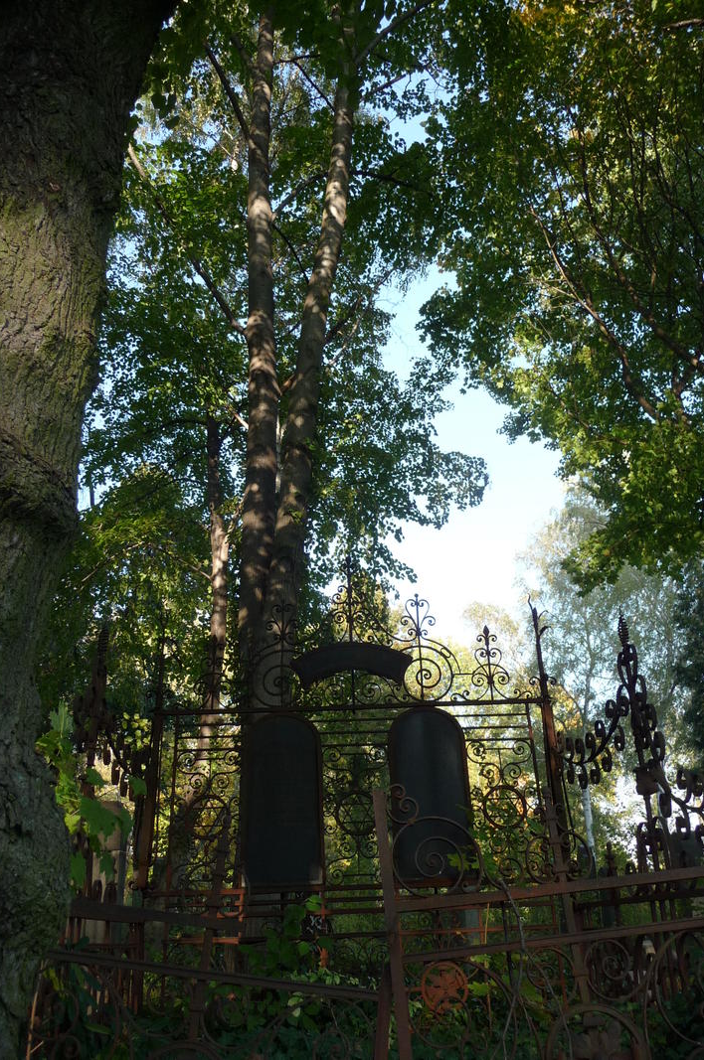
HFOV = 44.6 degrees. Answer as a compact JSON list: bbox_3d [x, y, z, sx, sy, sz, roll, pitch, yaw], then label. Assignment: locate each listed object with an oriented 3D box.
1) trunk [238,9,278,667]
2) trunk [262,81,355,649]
[{"bbox_3d":[-1.212,-3.464,11.724,0.390,11.190,0.390,-2,-25,0],"label":"trunk"},{"bbox_3d":[-0.456,-2.768,11.393,0.410,9.230,0.410,4,-24,2],"label":"trunk"}]

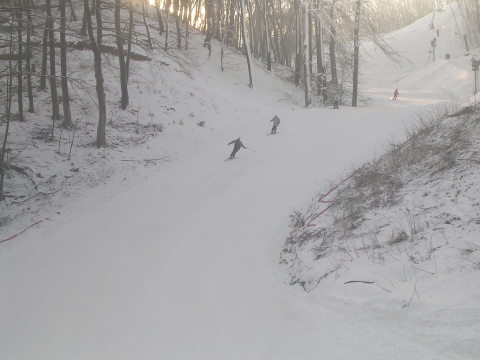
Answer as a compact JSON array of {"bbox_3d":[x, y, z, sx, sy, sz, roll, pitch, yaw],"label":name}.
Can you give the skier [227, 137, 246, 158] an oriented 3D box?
[{"bbox_3d":[-0.222,-2.343,83.000,1.300,1.600,0.900,1,3,21],"label":"skier"}]

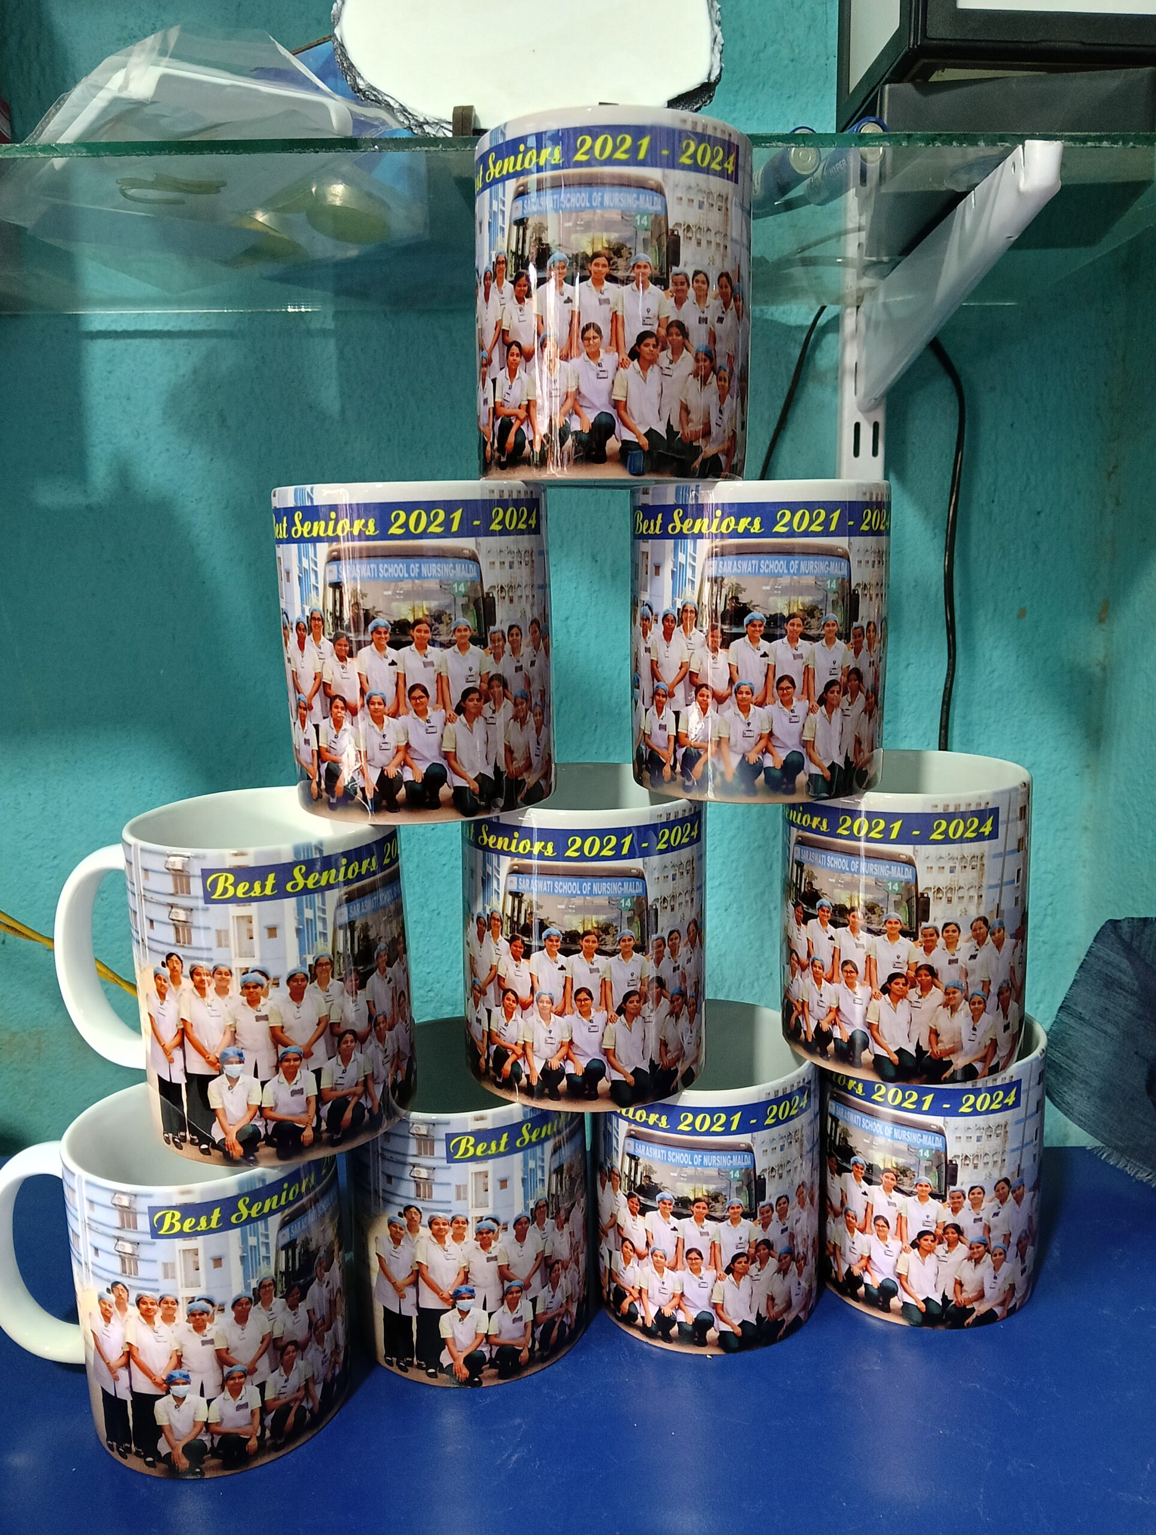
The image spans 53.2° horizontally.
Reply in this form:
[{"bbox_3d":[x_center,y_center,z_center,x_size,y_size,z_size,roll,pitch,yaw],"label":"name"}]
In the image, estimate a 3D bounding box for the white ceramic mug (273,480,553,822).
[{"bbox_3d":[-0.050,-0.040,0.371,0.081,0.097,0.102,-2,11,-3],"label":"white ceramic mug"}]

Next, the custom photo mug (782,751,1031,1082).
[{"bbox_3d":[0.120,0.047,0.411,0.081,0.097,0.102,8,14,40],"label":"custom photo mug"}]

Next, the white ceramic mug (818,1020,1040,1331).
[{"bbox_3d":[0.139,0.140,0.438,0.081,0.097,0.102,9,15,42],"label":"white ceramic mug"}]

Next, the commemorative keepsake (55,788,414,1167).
[{"bbox_3d":[-0.112,0.061,0.365,0.116,0.097,0.081,1,11,13],"label":"commemorative keepsake"}]

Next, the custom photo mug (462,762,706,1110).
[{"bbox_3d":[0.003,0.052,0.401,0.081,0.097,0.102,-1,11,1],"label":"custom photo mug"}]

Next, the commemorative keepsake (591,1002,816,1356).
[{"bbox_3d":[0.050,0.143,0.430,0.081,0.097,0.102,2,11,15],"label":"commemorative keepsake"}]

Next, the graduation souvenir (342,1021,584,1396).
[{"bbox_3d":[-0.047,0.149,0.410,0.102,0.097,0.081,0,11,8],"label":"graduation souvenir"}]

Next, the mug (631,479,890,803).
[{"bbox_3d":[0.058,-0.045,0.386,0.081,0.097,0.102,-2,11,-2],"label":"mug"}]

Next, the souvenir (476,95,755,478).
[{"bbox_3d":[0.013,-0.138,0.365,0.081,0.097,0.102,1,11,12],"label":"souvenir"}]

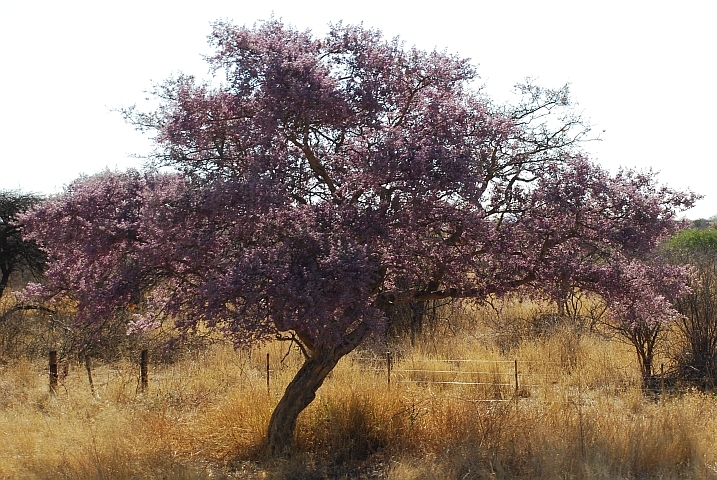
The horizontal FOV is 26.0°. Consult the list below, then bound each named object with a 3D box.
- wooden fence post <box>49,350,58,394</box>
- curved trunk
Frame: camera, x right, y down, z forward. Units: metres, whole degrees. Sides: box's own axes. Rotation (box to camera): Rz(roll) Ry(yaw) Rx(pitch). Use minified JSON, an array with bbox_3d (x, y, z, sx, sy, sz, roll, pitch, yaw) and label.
[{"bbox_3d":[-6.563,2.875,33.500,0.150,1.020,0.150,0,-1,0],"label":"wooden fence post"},{"bbox_3d":[-0.619,2.266,23.500,1.520,2.040,0.580,0,-1,0],"label":"curved trunk"}]

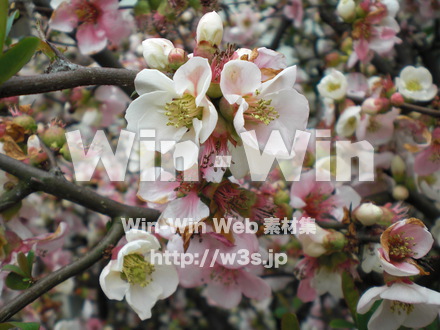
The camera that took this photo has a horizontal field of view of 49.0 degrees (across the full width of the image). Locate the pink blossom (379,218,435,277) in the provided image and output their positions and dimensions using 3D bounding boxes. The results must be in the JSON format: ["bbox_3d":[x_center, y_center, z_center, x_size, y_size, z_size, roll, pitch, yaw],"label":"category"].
[{"bbox_3d":[0.112,0.050,0.290,0.031,0.032,0.022,-3,-23,-15],"label":"pink blossom"}]

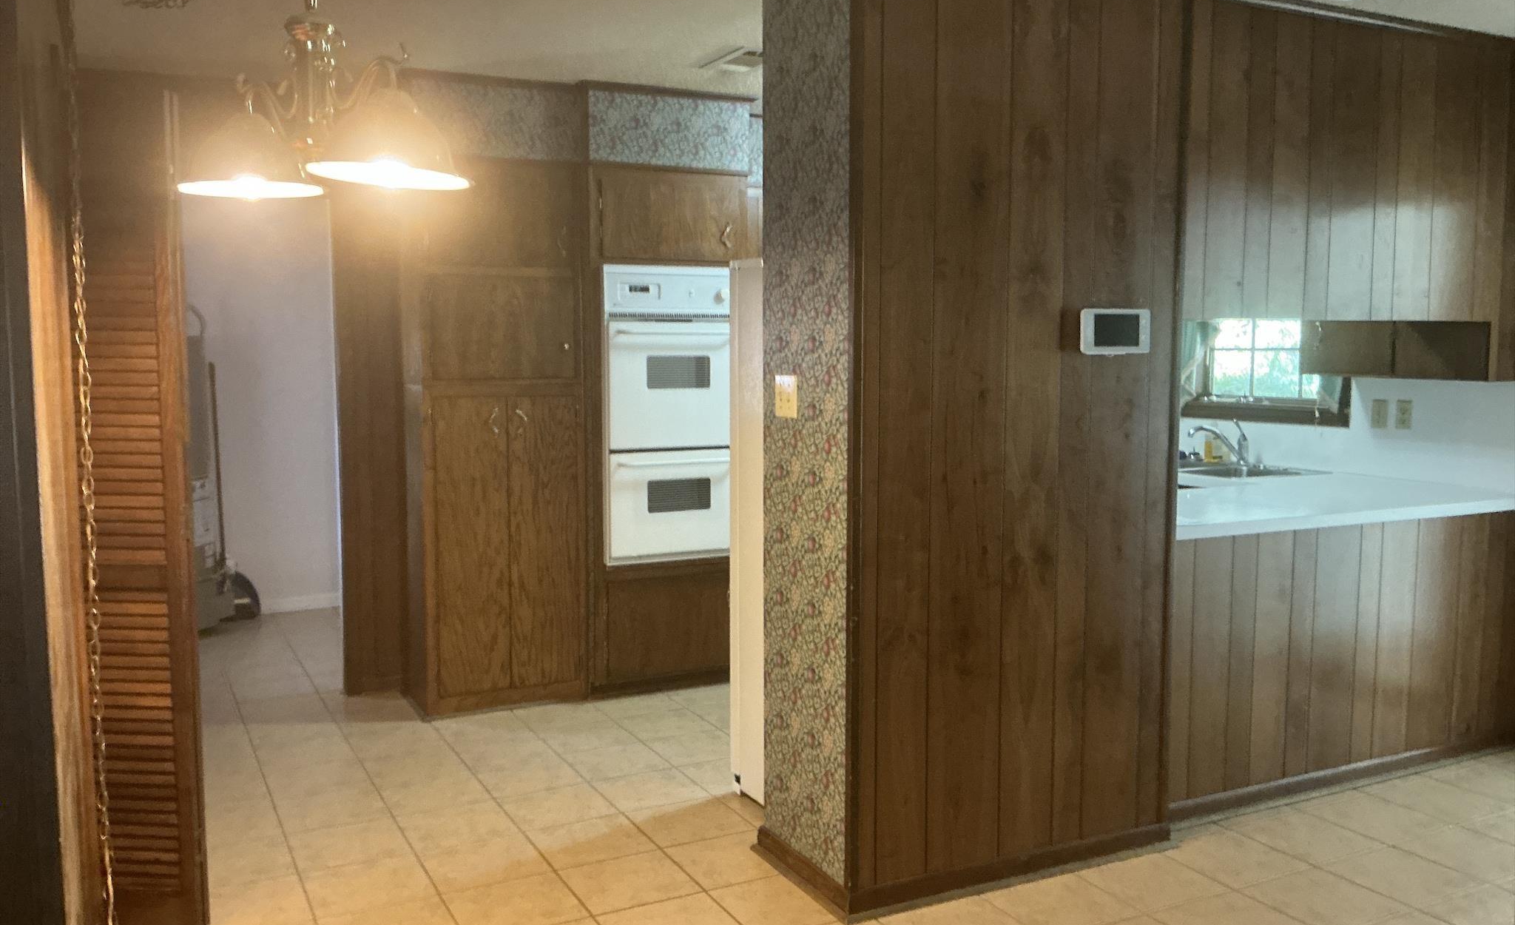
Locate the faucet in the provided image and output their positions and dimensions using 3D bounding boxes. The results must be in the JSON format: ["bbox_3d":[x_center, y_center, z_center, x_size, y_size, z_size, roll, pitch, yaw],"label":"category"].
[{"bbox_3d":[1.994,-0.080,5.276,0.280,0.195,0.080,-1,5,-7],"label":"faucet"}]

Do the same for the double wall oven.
[{"bbox_3d":[-0.448,-0.207,5.170,0.605,1.175,0.580,-3,6,-27],"label":"double wall oven"}]

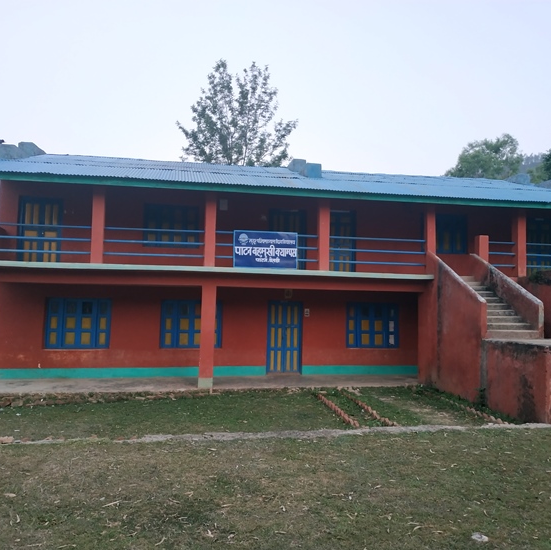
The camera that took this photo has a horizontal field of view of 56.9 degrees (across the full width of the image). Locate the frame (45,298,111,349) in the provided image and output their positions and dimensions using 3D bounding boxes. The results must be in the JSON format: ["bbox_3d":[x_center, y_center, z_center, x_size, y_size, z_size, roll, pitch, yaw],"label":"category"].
[{"bbox_3d":[-5.096,1.266,13.219,1.581,1.299,0.120,2,-3,-10],"label":"frame"}]

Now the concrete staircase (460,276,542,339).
[{"bbox_3d":[5.040,0.724,12.519,1.240,1.460,2.550,2,-3,-10],"label":"concrete staircase"}]

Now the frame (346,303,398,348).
[{"bbox_3d":[2.808,1.456,14.661,1.581,1.298,0.120,2,-3,-10],"label":"frame"}]

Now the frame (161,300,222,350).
[{"bbox_3d":[-2.250,1.334,13.738,1.599,1.291,0.120,2,-3,-10],"label":"frame"}]

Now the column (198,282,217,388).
[{"bbox_3d":[-1.623,1.461,12.119,0.347,2.396,0.340,2,-3,-10],"label":"column"}]

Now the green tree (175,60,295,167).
[{"bbox_3d":[-1.928,-3.868,25.795,6.337,14.382,6.100,2,-3,-10],"label":"green tree"}]

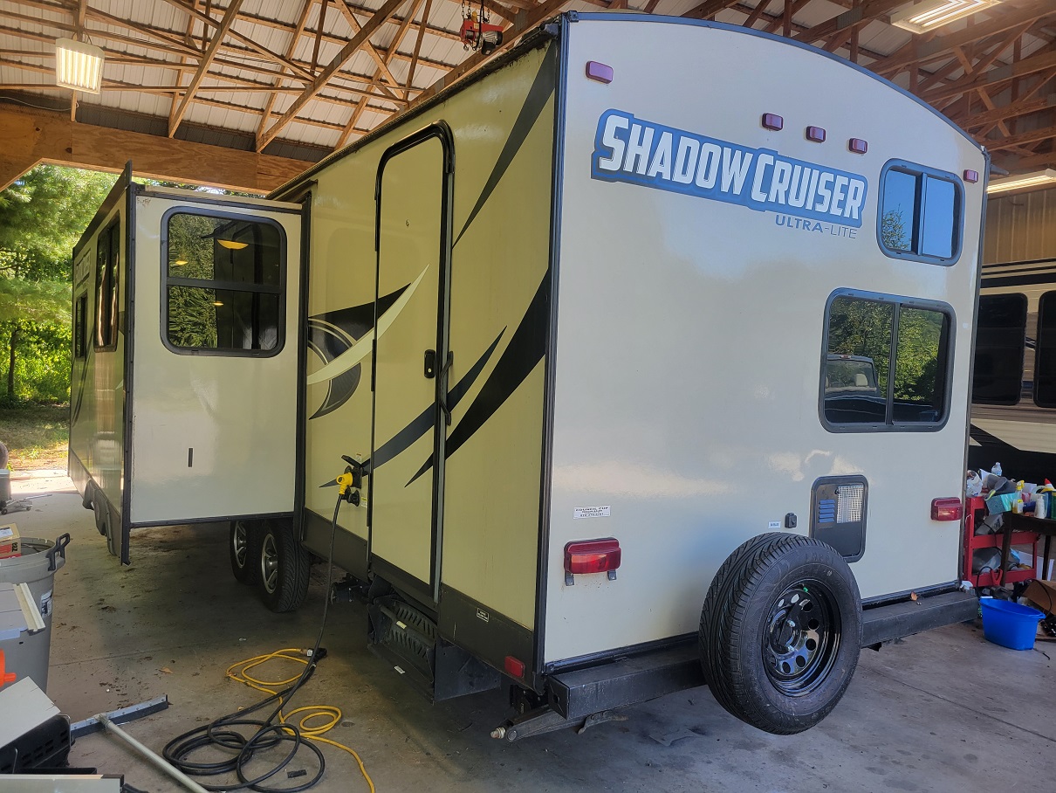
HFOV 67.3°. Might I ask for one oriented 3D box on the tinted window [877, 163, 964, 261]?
[{"bbox_3d":[1.743,-0.793,3.483,0.635,0.420,0.035,1,2,-33],"label":"tinted window"}]

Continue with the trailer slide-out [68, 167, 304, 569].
[{"bbox_3d":[-2.791,-0.255,6.028,0.920,2.090,3.980,1,2,-33],"label":"trailer slide-out"}]

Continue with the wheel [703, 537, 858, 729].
[{"bbox_3d":[0.901,0.826,2.808,0.687,0.687,0.205,1,2,-33],"label":"wheel"}]

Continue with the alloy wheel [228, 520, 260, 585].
[{"bbox_3d":[-2.199,1.143,6.342,0.205,0.680,0.685,1,2,-33],"label":"alloy wheel"}]

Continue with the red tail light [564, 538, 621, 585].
[{"bbox_3d":[0.218,0.531,2.558,0.210,0.135,0.050,1,2,-33],"label":"red tail light"}]

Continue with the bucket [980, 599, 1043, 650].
[{"bbox_3d":[3.276,1.557,5.363,0.250,0.245,0.360,1,2,-33],"label":"bucket"}]

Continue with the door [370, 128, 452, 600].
[{"bbox_3d":[-0.514,-0.150,3.346,0.050,1.870,0.700,1,2,-33],"label":"door"}]

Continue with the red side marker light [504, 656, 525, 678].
[{"bbox_3d":[-0.046,0.888,2.600,0.020,0.048,0.096,1,2,-33],"label":"red side marker light"}]

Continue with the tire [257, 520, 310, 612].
[{"bbox_3d":[-1.741,1.173,5.638,0.205,0.680,0.685,1,2,-33],"label":"tire"}]

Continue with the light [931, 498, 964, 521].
[{"bbox_3d":[1.957,0.525,3.688,0.210,0.113,0.050,1,2,-33],"label":"light"}]

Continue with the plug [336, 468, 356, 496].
[{"bbox_3d":[-0.871,0.417,3.776,0.080,0.110,0.058,1,2,-33],"label":"plug"}]

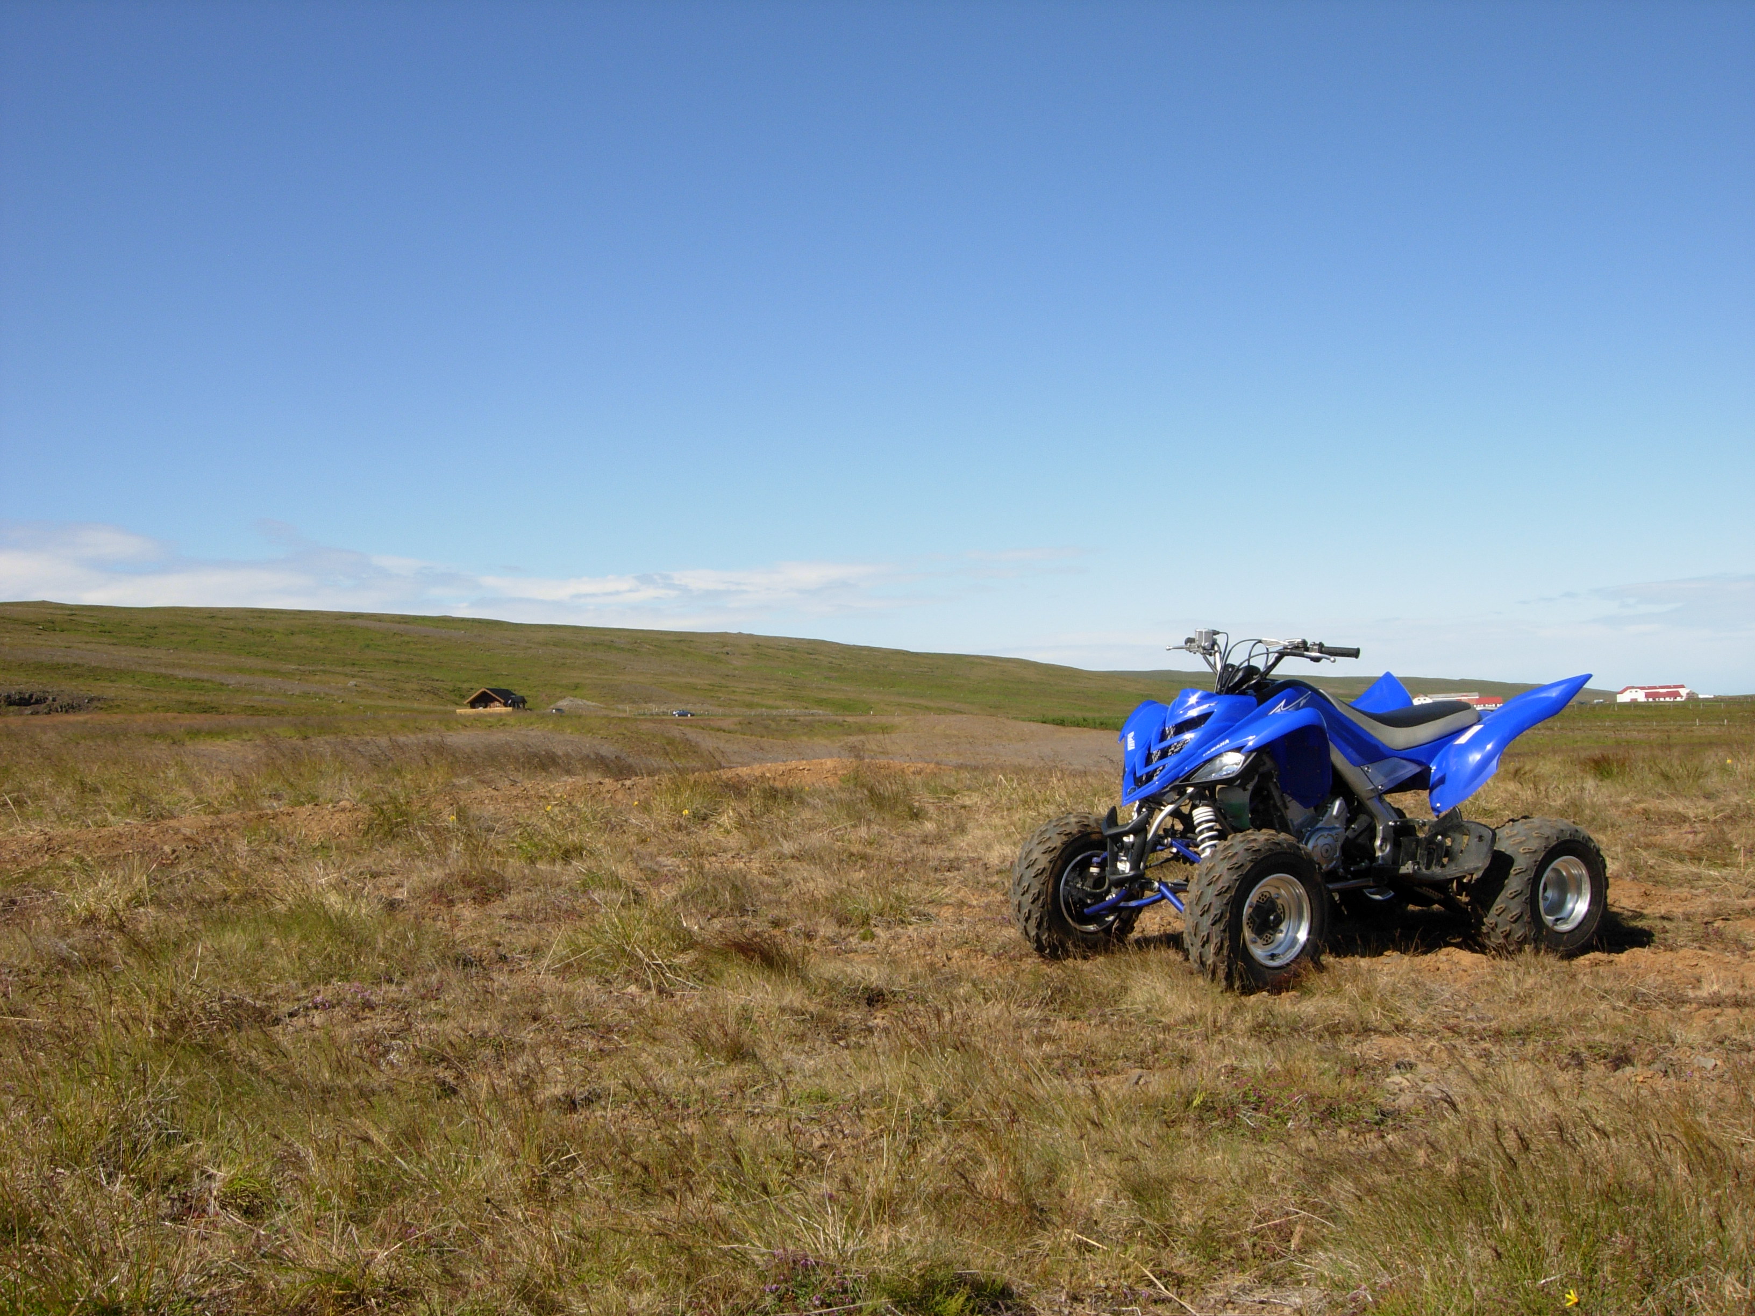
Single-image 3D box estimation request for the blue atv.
[{"bbox_3d":[1.522,0.490,6.391,1.850,1.140,1.160,-1,-1,-29],"label":"blue atv"}]

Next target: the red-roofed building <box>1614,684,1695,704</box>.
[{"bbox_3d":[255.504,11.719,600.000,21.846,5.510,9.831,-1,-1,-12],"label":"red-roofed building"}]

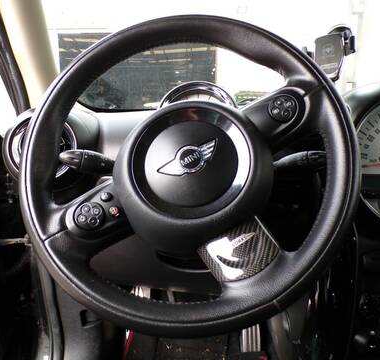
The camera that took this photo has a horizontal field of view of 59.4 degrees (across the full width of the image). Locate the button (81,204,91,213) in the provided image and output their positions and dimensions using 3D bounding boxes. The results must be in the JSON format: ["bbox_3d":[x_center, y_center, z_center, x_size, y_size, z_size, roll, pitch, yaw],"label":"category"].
[{"bbox_3d":[-0.118,0.033,0.377,0.011,0.010,0.004,-29,-17,-5],"label":"button"}]

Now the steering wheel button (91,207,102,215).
[{"bbox_3d":[-0.105,0.035,0.375,0.011,0.010,0.004,-29,-17,-5],"label":"steering wheel button"}]

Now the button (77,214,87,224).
[{"bbox_3d":[-0.121,0.044,0.374,0.011,0.010,0.004,-29,-17,-5],"label":"button"}]

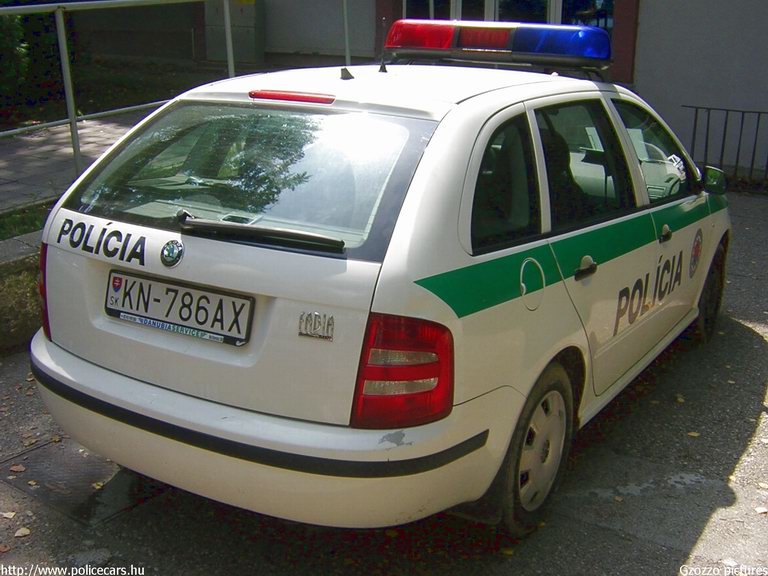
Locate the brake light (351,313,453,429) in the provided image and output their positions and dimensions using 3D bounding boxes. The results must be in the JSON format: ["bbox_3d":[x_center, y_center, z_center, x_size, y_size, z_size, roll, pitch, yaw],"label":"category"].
[{"bbox_3d":[0.042,0.202,1.865,0.205,0.295,0.160,11,17,31],"label":"brake light"}]

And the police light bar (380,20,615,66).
[{"bbox_3d":[0.495,-1.079,3.511,1.050,0.165,0.260,11,17,31],"label":"police light bar"}]

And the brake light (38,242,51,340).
[{"bbox_3d":[-1.075,-0.012,2.535,0.205,0.295,0.160,11,17,31],"label":"brake light"}]

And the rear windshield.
[{"bbox_3d":[-0.388,-0.356,2.272,1.165,0.080,0.530,11,54,31],"label":"rear windshield"}]

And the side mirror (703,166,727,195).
[{"bbox_3d":[1.552,-0.508,3.781,0.160,0.130,0.110,11,17,31],"label":"side mirror"}]

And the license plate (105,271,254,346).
[{"bbox_3d":[-0.557,0.048,2.119,0.530,0.130,0.020,10,4,31],"label":"license plate"}]

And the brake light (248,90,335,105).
[{"bbox_3d":[-0.273,-0.576,2.392,0.315,0.030,0.040,11,17,31],"label":"brake light"}]

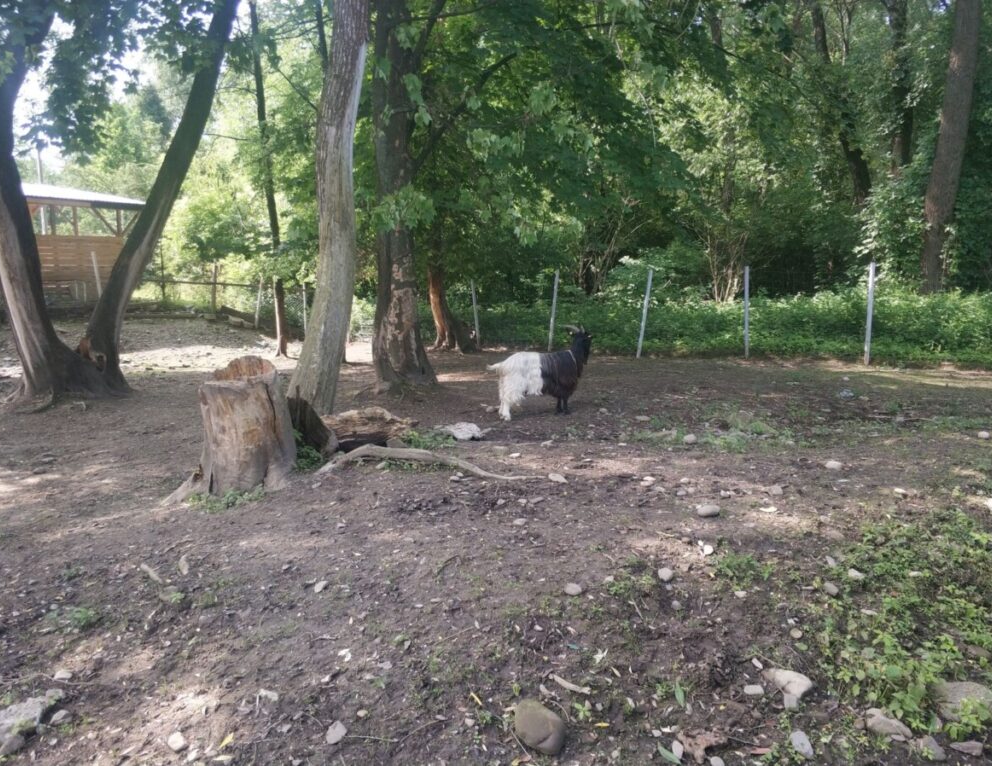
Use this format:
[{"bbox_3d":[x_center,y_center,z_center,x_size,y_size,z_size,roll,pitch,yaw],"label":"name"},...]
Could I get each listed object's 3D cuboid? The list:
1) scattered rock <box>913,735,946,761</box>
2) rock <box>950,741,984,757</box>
[{"bbox_3d":[1.359,1.140,2.496,0.090,0.055,0.080,-2,7,-20],"label":"scattered rock"},{"bbox_3d":[1.542,1.195,2.610,0.100,0.036,0.050,0,6,0],"label":"rock"}]

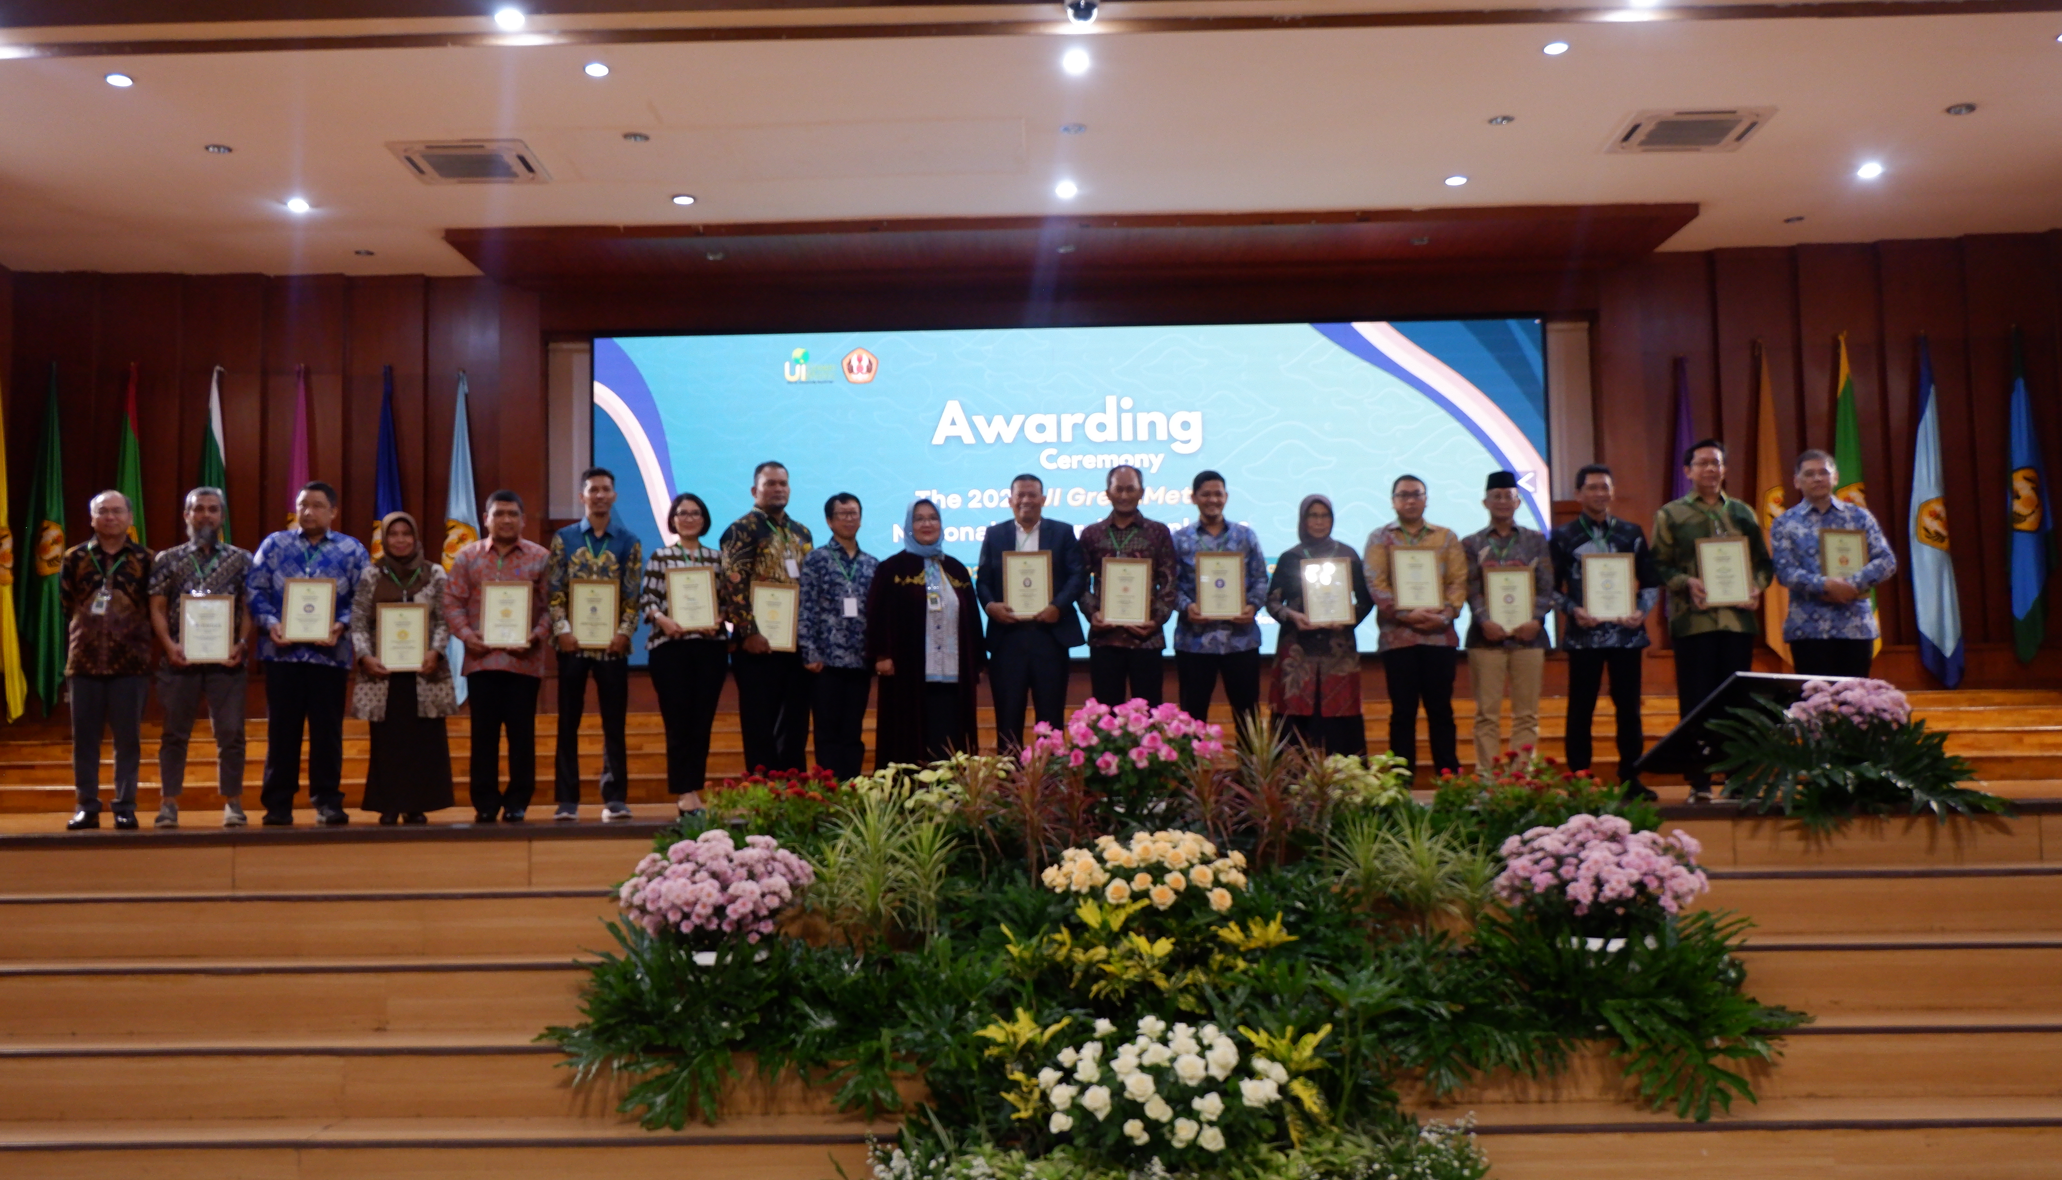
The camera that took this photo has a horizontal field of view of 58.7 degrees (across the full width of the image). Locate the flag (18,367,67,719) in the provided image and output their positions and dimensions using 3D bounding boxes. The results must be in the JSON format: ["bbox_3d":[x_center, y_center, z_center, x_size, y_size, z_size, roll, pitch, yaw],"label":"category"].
[{"bbox_3d":[-8.203,-0.420,15.212,0.360,2.948,0.210,-1,-5,-5],"label":"flag"}]

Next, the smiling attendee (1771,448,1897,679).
[{"bbox_3d":[3.973,0.161,9.004,0.550,1.710,0.400,-2,-5,17],"label":"smiling attendee"}]

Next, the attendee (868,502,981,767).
[{"bbox_3d":[-0.525,0.323,9.113,0.570,1.571,0.360,0,-5,-9],"label":"attendee"}]

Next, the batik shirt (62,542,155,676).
[{"bbox_3d":[-4.534,0.092,9.000,0.404,0.667,0.290,0,-5,-16],"label":"batik shirt"}]

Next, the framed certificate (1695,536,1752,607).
[{"bbox_3d":[3.377,-0.084,8.905,0.250,0.335,0.025,-2,-16,12],"label":"framed certificate"}]

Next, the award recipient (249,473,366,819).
[{"bbox_3d":[-3.532,0.308,8.970,0.544,1.682,0.430,0,-5,-12],"label":"award recipient"}]

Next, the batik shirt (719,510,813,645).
[{"bbox_3d":[-1.320,-0.061,9.157,0.490,0.703,0.330,1,-5,-23],"label":"batik shirt"}]

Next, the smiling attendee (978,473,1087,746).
[{"bbox_3d":[0.004,0.249,9.110,0.540,1.680,0.400,-1,-5,1],"label":"smiling attendee"}]

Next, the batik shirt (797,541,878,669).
[{"bbox_3d":[-0.956,0.071,9.140,0.440,0.645,0.280,0,-5,-16],"label":"batik shirt"}]

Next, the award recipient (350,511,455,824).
[{"bbox_3d":[-3.072,0.376,8.970,0.475,1.517,0.430,0,-5,-11],"label":"award recipient"}]

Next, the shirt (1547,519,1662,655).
[{"bbox_3d":[2.800,-0.030,8.980,0.504,0.654,0.350,-2,-5,11],"label":"shirt"}]

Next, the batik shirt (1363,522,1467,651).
[{"bbox_3d":[1.893,-0.016,9.051,0.520,0.630,0.330,-2,-5,8],"label":"batik shirt"}]

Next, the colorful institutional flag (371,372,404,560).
[{"bbox_3d":[-5.433,-0.453,15.473,0.310,2.916,0.210,-1,-5,-3],"label":"colorful institutional flag"}]

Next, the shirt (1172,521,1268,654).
[{"bbox_3d":[0.942,-0.012,9.116,0.480,0.660,0.320,-1,-5,3],"label":"shirt"}]

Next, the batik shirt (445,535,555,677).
[{"bbox_3d":[-2.621,0.085,9.030,0.502,0.684,0.340,0,-5,-9],"label":"batik shirt"}]

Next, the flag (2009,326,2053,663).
[{"bbox_3d":[8.125,-0.785,14.900,0.350,2.746,0.280,-2,-5,15],"label":"flag"}]

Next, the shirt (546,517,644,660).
[{"bbox_3d":[-2.171,-0.005,9.115,0.490,0.716,0.360,0,-5,-10],"label":"shirt"}]

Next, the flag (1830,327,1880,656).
[{"bbox_3d":[6.832,-0.787,15.200,0.350,2.693,0.280,-2,-5,13],"label":"flag"}]

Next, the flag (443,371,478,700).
[{"bbox_3d":[-4.441,-0.426,14.252,0.280,2.500,0.220,-1,-5,-5],"label":"flag"}]

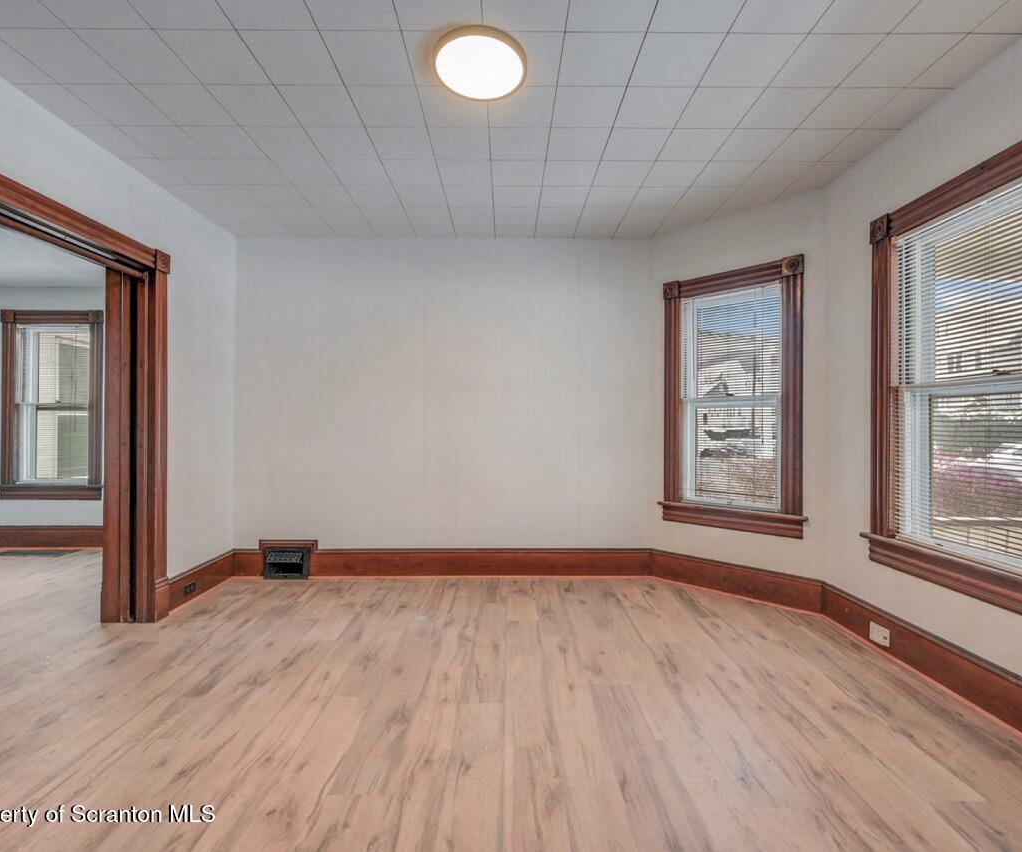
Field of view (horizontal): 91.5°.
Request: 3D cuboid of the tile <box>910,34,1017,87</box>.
[{"bbox_3d":[1.833,-1.479,2.019,0.213,0.018,0.302,0,0,-1],"label":"tile"}]

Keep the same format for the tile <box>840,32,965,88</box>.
[{"bbox_3d":[1.572,-1.480,2.019,0.305,0.016,0.305,0,1,-1],"label":"tile"}]

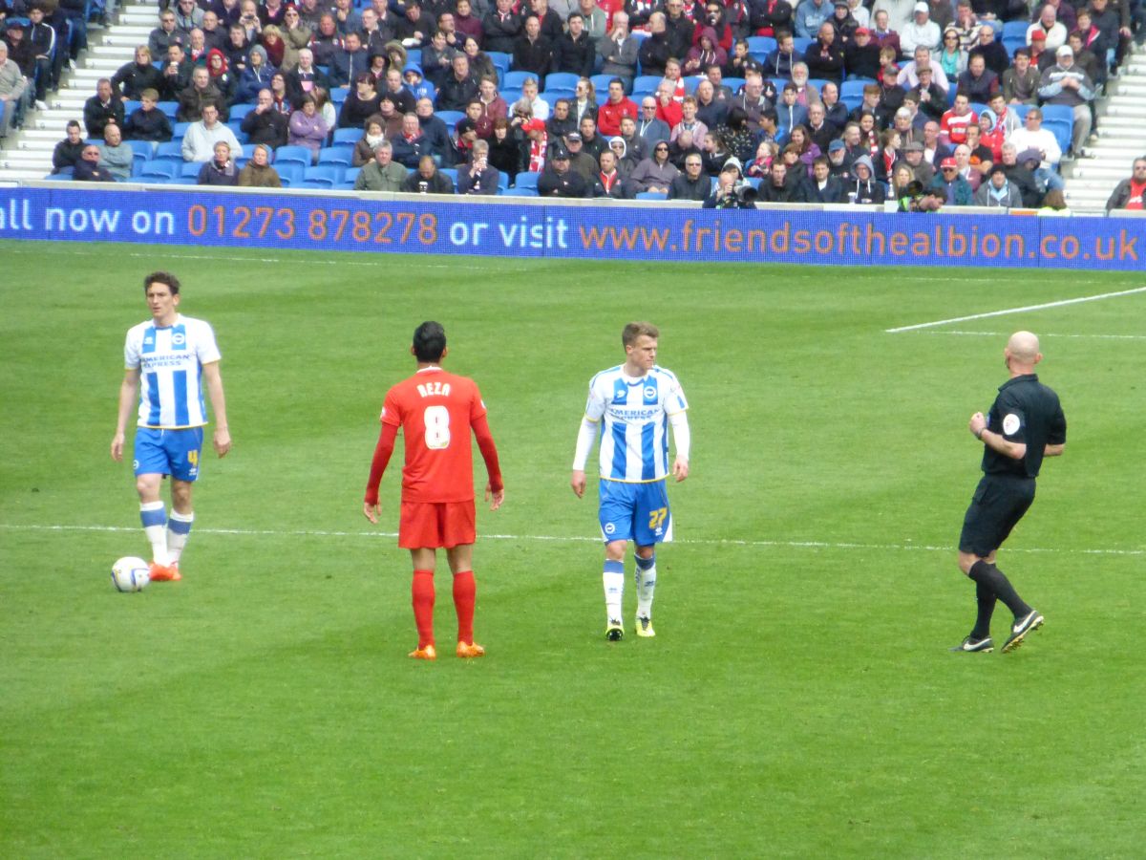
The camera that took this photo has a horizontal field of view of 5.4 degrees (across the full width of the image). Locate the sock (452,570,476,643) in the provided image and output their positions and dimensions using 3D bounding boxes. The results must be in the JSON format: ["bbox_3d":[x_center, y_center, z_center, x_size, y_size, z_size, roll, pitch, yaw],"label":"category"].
[{"bbox_3d":[-0.588,0.967,65.400,0.130,0.420,0.140,1,3,0],"label":"sock"}]

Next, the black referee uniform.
[{"bbox_3d":[2.411,0.451,66.500,0.660,1.550,0.520,3,3,35],"label":"black referee uniform"}]

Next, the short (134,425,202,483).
[{"bbox_3d":[-2.423,0.134,72.100,0.410,0.370,0.310,1,3,14],"label":"short"}]

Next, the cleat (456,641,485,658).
[{"bbox_3d":[-0.555,1.191,65.500,0.105,0.105,0.285,2,3,27],"label":"cleat"}]

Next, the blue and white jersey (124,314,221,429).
[{"bbox_3d":[-2.397,-0.348,72.100,0.560,0.690,0.300,1,3,16],"label":"blue and white jersey"}]

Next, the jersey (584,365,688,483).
[{"bbox_3d":[0.355,-0.035,67.300,0.570,0.660,0.300,1,3,2],"label":"jersey"}]

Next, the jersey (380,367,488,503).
[{"bbox_3d":[-0.749,0.028,65.200,0.570,0.740,0.300,1,3,0],"label":"jersey"}]

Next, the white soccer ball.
[{"bbox_3d":[-2.595,0.850,70.800,0.220,0.220,0.220,1,3,0],"label":"white soccer ball"}]

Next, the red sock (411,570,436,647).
[{"bbox_3d":[-0.808,0.973,65.150,0.135,0.430,0.145,0,3,-12],"label":"red sock"}]

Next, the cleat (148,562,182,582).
[{"bbox_3d":[-2.443,0.849,72.100,0.110,0.110,0.285,2,3,25],"label":"cleat"}]

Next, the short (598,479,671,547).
[{"bbox_3d":[0.347,0.451,67.300,0.410,0.410,0.310,1,3,2],"label":"short"}]

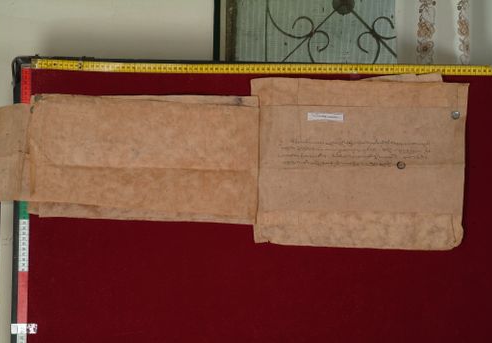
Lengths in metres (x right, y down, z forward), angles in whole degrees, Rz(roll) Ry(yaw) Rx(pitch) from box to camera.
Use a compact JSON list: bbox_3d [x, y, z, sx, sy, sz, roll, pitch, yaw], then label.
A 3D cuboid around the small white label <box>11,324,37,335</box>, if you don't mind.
[{"bbox_3d":[-0.425,0.302,2.399,0.050,0.019,0.002,1,-3,-1],"label":"small white label"}]

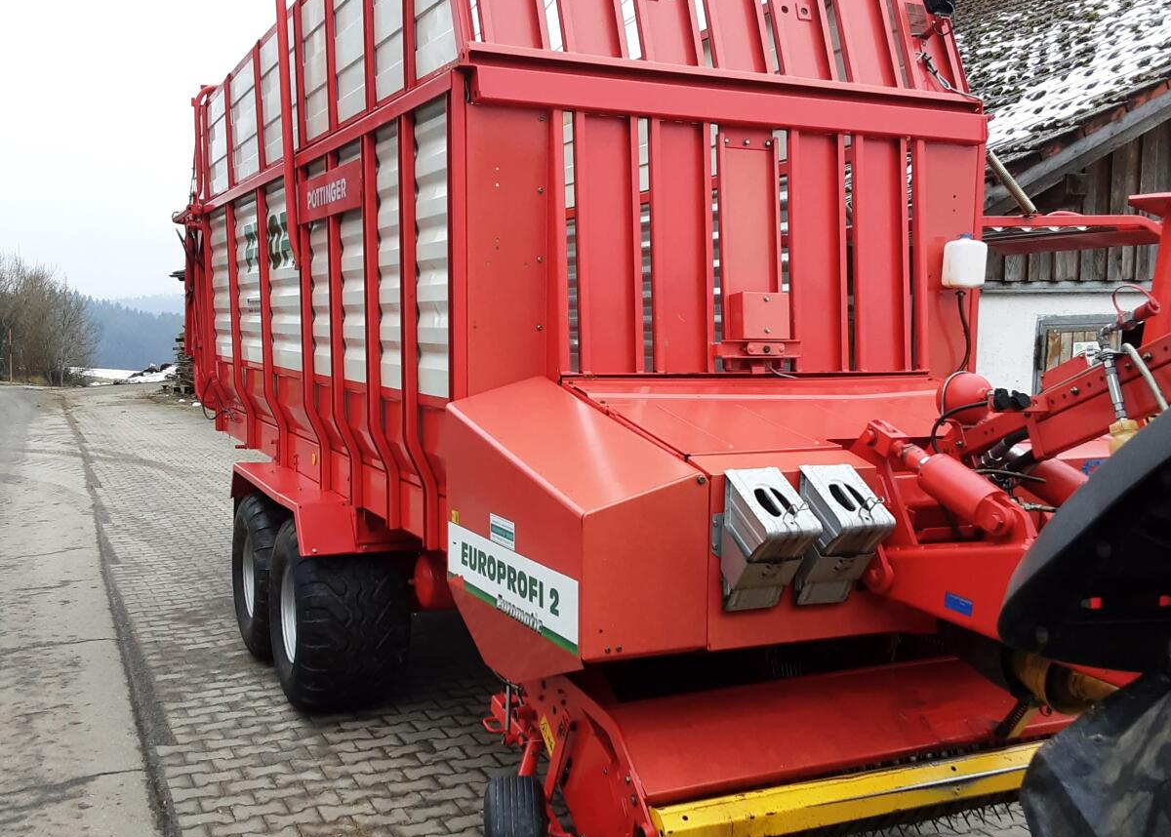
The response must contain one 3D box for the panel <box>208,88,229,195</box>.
[{"bbox_3d":[-2.506,-1.877,8.300,0.050,0.660,0.780,-1,5,-25],"label":"panel"}]

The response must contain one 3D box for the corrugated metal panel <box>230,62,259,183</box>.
[{"bbox_3d":[-2.065,-1.788,7.373,0.050,0.670,0.830,-1,5,-25],"label":"corrugated metal panel"}]

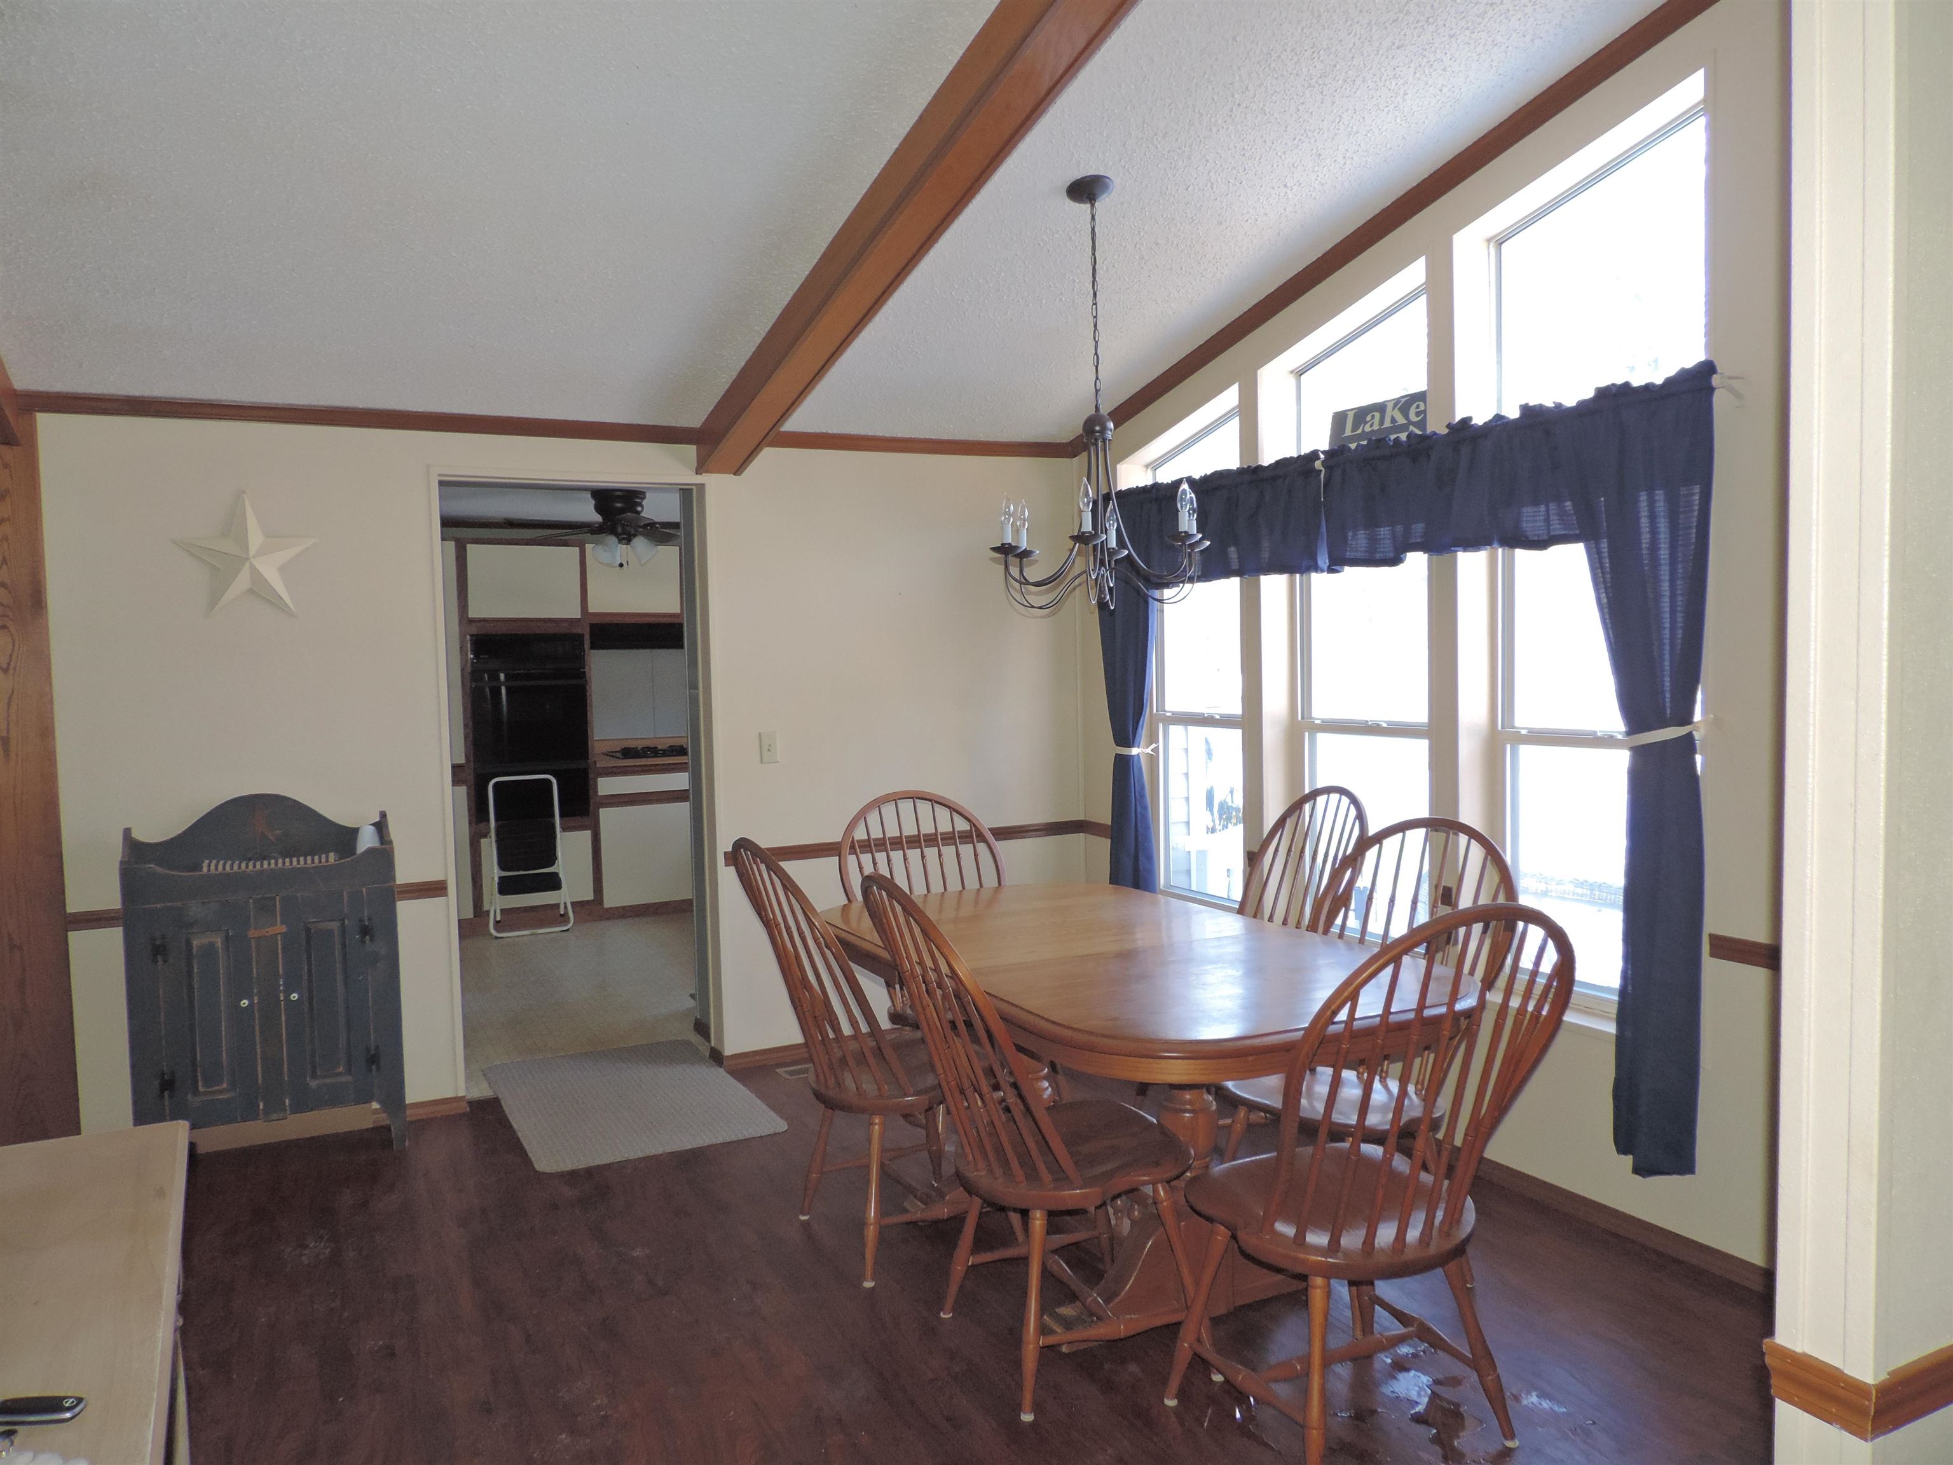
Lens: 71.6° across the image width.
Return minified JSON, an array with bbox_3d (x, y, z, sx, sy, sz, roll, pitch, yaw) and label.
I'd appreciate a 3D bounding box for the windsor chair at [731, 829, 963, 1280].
[{"bbox_3d":[-0.252,0.754,3.379,0.650,1.043,0.540,-3,4,-27],"label":"windsor chair"}]

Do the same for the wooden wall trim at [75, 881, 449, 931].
[{"bbox_3d":[-2.193,0.534,4.190,1.035,0.057,0.022,-3,3,-27],"label":"wooden wall trim"}]

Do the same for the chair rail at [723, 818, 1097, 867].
[{"bbox_3d":[-0.228,0.420,5.177,1.505,0.056,0.022,-3,3,-27],"label":"chair rail"}]

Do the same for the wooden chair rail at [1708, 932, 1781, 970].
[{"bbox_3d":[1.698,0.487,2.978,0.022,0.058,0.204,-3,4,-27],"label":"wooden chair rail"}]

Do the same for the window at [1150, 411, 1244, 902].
[{"bbox_3d":[0.806,-0.274,4.966,0.100,1.798,0.690,-3,3,-27],"label":"window"}]

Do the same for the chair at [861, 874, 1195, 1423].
[{"bbox_3d":[0.119,0.776,2.812,0.650,1.043,0.540,-3,3,-22],"label":"chair"}]

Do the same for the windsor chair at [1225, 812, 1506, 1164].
[{"bbox_3d":[0.901,0.741,3.148,0.575,1.040,0.490,-3,4,-31],"label":"windsor chair"}]

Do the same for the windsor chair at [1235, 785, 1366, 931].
[{"bbox_3d":[0.786,0.693,3.977,0.650,1.043,0.540,-2,3,-14],"label":"windsor chair"}]

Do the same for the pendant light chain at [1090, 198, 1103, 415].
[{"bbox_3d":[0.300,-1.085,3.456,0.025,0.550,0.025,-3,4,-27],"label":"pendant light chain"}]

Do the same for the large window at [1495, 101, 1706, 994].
[{"bbox_3d":[1.593,-0.394,3.426,0.090,2.173,0.718,-3,4,-27],"label":"large window"}]

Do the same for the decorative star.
[{"bbox_3d":[-2.210,-0.541,4.108,0.385,0.375,0.045,-3,4,-27],"label":"decorative star"}]

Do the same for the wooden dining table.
[{"bbox_3d":[0.327,0.884,3.305,0.999,0.761,1.727,-3,4,-27],"label":"wooden dining table"}]

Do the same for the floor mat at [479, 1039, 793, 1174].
[{"bbox_3d":[-1.193,1.228,4.588,0.755,0.010,1.140,-3,3,-27],"label":"floor mat"}]

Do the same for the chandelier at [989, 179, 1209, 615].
[{"bbox_3d":[0.317,-0.898,3.603,0.590,1.144,0.600,-1,3,0],"label":"chandelier"}]

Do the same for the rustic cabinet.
[{"bbox_3d":[-2.127,0.738,4.077,0.705,1.089,0.275,-3,3,-27],"label":"rustic cabinet"}]

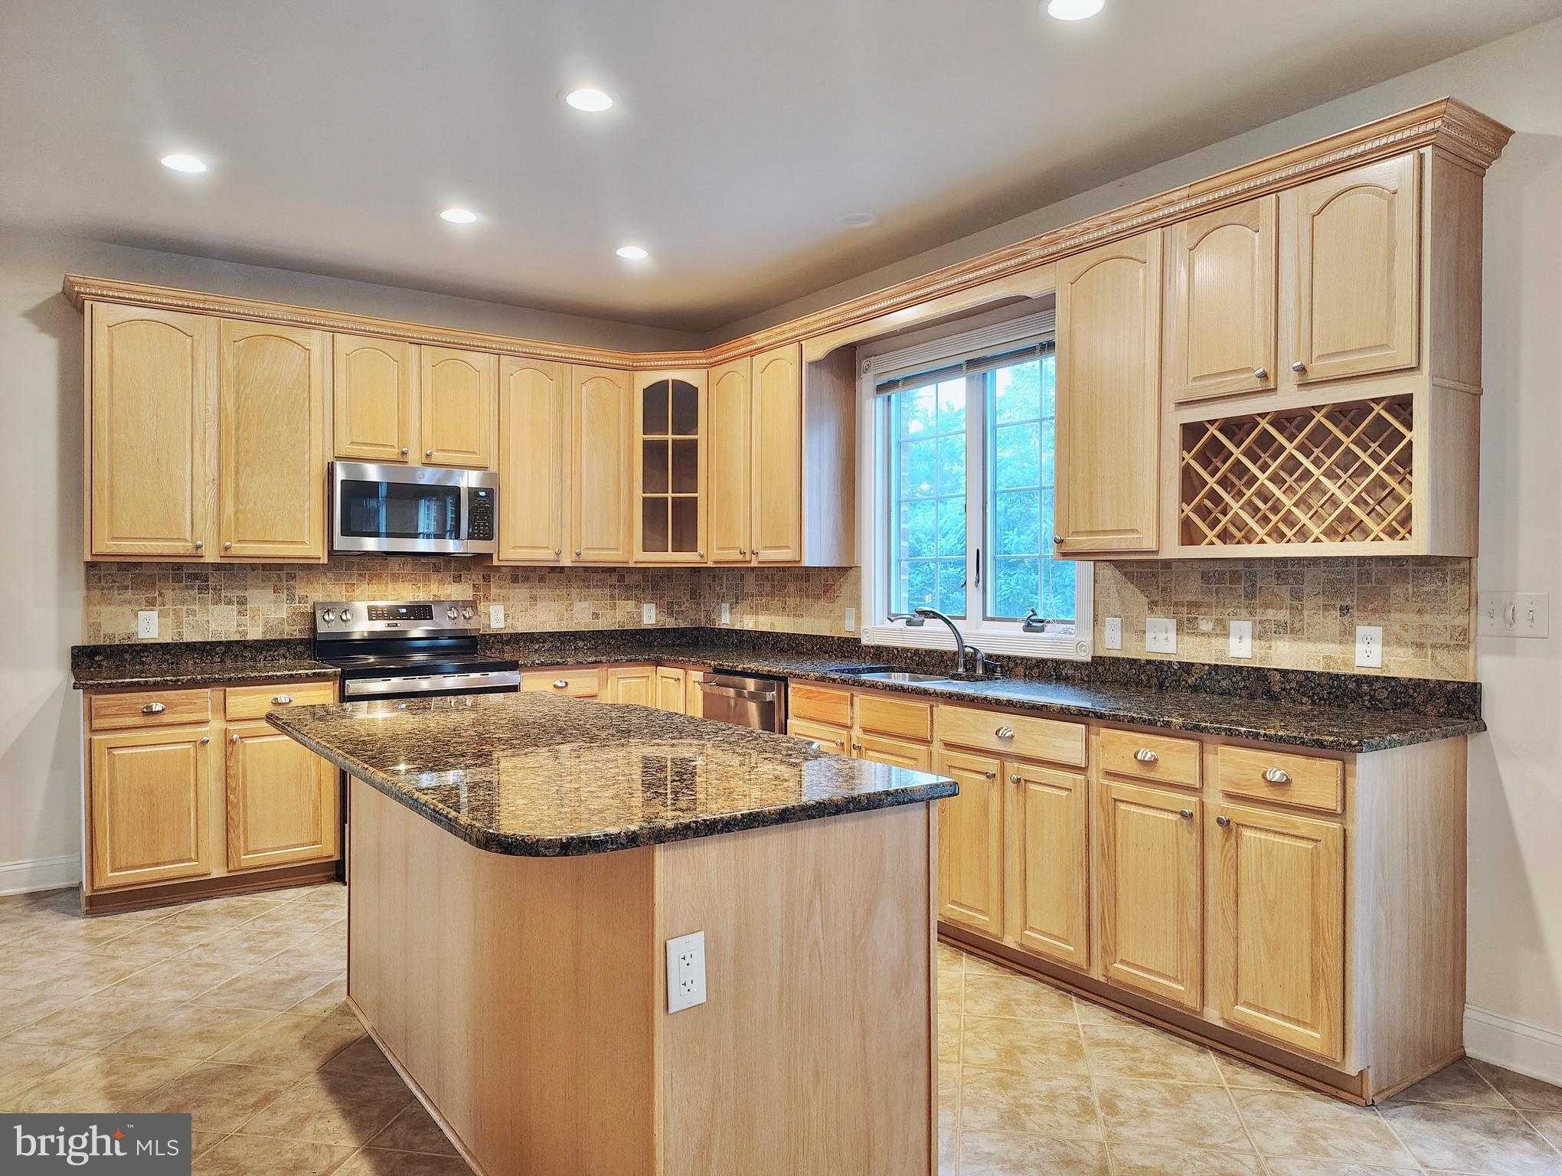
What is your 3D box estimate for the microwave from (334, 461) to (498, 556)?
[{"bbox_3d":[-1.778,-0.355,5.155,0.757,0.410,0.390,0,0,-35],"label":"microwave"}]

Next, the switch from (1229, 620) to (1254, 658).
[{"bbox_3d":[1.479,0.165,3.480,0.013,0.116,0.074,0,1,-35],"label":"switch"}]

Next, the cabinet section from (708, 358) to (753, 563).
[{"bbox_3d":[-0.145,-0.625,5.521,0.295,1.015,0.416,0,0,-35],"label":"cabinet section"}]

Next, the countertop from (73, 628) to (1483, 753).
[{"bbox_3d":[-0.546,0.312,3.723,3.060,0.127,4.130,0,1,-35],"label":"countertop"}]

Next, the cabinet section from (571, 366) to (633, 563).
[{"bbox_3d":[-1.022,-0.637,5.763,0.350,1.020,0.324,0,0,-35],"label":"cabinet section"}]

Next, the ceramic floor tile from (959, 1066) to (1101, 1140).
[{"bbox_3d":[0.614,1.273,2.683,0.328,0.010,0.328,0,0,10],"label":"ceramic floor tile"}]

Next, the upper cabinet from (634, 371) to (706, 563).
[{"bbox_3d":[-0.551,-0.629,5.843,0.410,1.030,0.380,0,0,10],"label":"upper cabinet"}]

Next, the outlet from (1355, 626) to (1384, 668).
[{"bbox_3d":[1.717,0.174,3.177,0.012,0.118,0.074,0,0,-35],"label":"outlet"}]

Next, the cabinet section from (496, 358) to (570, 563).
[{"bbox_3d":[-1.330,-0.636,5.546,0.383,1.020,0.324,0,0,-35],"label":"cabinet section"}]

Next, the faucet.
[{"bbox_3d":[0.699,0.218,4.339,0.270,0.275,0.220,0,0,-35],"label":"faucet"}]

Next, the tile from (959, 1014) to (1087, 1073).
[{"bbox_3d":[0.682,1.280,3.032,0.337,0.010,0.337,0,0,10],"label":"tile"}]

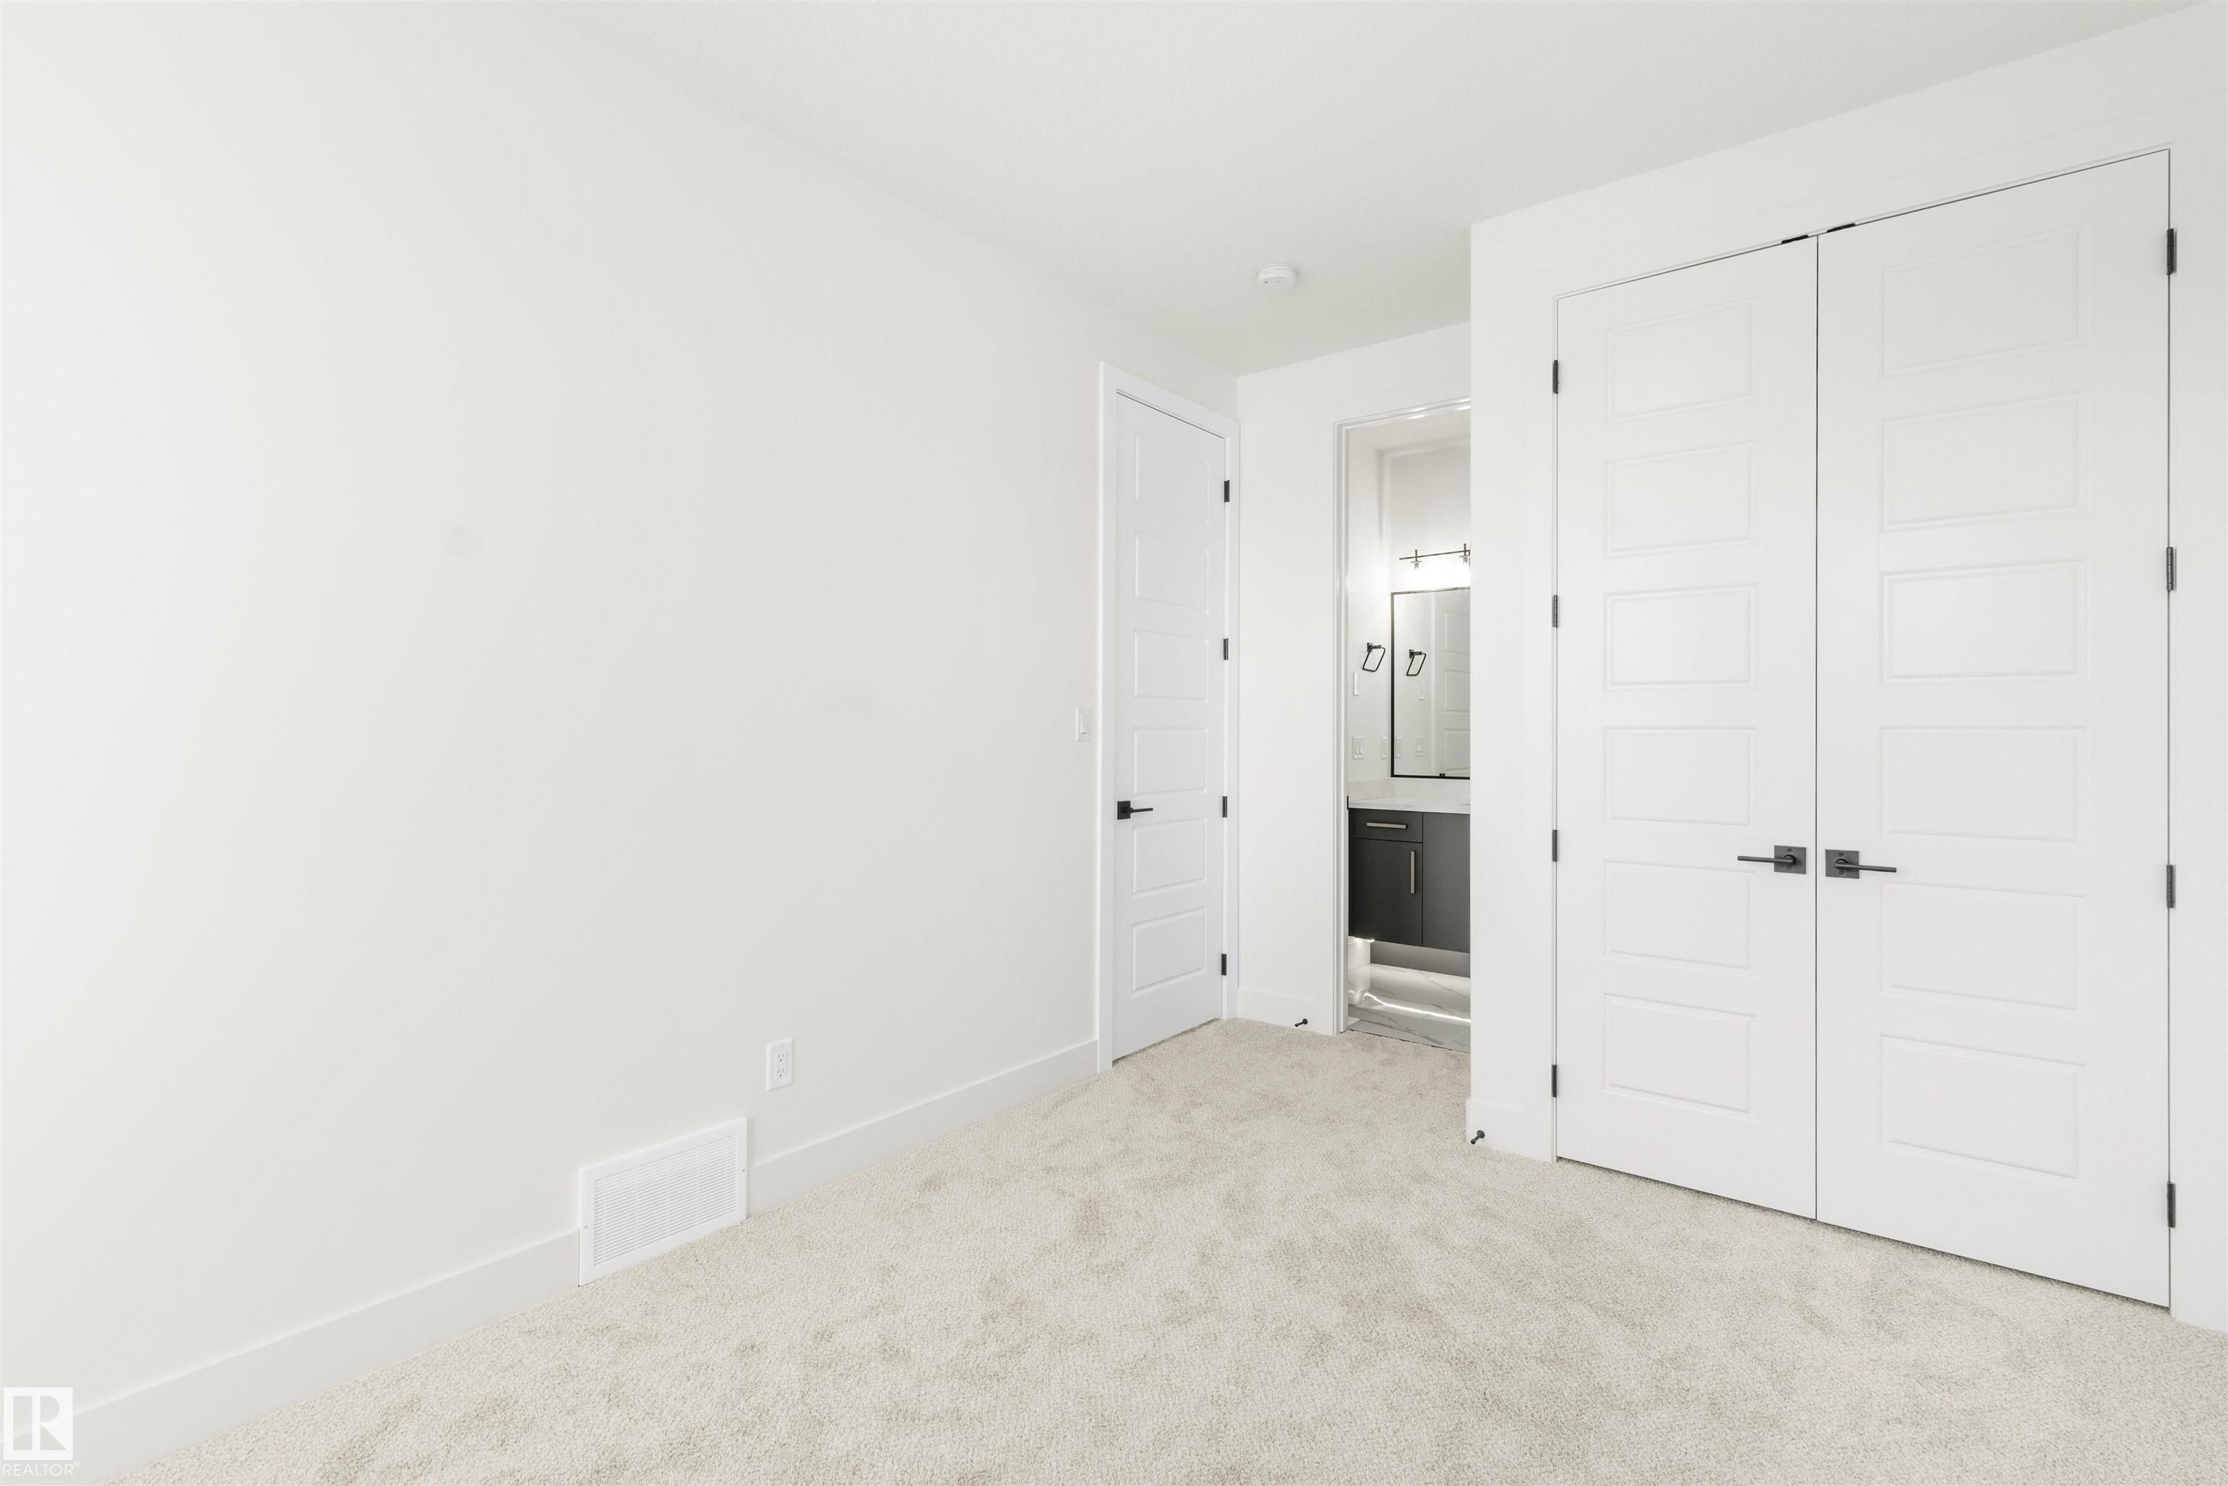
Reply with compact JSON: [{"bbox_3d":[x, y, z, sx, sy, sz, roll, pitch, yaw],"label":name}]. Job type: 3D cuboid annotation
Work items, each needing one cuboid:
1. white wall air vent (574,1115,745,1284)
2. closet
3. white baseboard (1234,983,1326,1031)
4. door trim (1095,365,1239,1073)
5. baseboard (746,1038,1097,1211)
[{"bbox_3d":[-1.015,1.039,2.265,0.020,0.250,0.396,0,0,37],"label":"white wall air vent"},{"bbox_3d":[1.753,-0.039,2.462,1.209,2.437,0.100,0,0,37],"label":"closet"},{"bbox_3d":[0.701,1.117,4.142,0.422,0.126,0.020,0,0,37],"label":"white baseboard"},{"bbox_3d":[0.228,-0.099,3.917,0.060,2.554,0.970,0,0,37],"label":"door trim"},{"bbox_3d":[-0.477,1.109,2.969,0.020,0.126,1.375,0,0,37],"label":"baseboard"}]

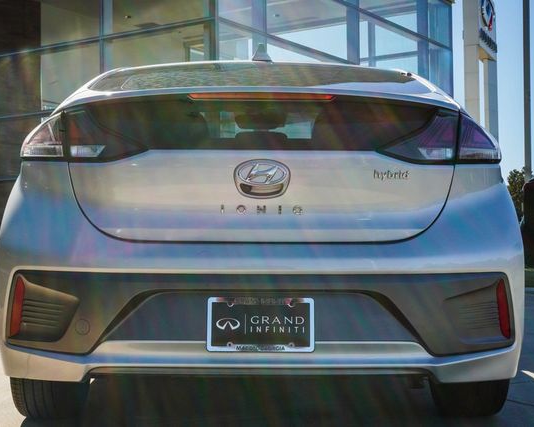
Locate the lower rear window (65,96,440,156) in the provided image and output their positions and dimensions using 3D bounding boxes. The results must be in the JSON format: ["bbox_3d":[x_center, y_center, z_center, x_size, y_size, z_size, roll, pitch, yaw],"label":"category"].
[{"bbox_3d":[-0.030,-0.266,2.950,1.130,0.210,0.180,0,-1,0],"label":"lower rear window"}]

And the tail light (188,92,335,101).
[{"bbox_3d":[-0.019,-0.362,2.980,0.455,0.027,0.040,0,-1,0],"label":"tail light"}]

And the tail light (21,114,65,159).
[{"bbox_3d":[-0.705,-0.243,3.050,0.190,0.150,0.260,0,-1,3],"label":"tail light"}]

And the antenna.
[{"bbox_3d":[-0.020,-0.628,3.800,0.075,0.070,0.160,0,-1,0],"label":"antenna"}]

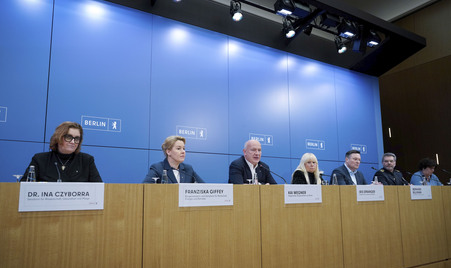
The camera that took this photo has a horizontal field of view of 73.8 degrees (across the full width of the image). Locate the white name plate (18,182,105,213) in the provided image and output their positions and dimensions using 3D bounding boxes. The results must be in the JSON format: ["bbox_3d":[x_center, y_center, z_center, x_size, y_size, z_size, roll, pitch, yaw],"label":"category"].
[{"bbox_3d":[-0.894,0.350,1.670,0.420,0.150,0.025,6,-11,-29],"label":"white name plate"}]

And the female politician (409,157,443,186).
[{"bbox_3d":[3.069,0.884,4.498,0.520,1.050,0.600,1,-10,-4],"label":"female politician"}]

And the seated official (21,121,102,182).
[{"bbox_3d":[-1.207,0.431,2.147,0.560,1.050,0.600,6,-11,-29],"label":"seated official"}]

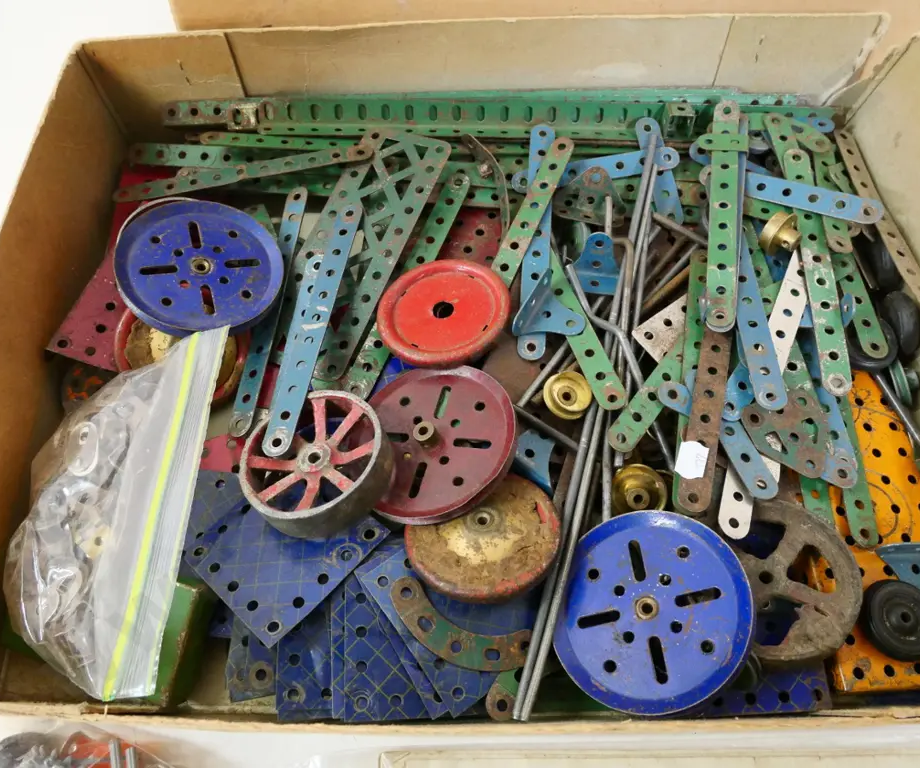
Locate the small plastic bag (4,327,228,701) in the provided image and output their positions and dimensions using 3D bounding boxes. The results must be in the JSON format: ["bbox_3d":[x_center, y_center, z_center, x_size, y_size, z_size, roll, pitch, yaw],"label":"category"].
[{"bbox_3d":[-0.138,0.047,0.289,0.078,0.042,0.148,-1,64,1],"label":"small plastic bag"}]

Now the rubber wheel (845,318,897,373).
[{"bbox_3d":[0.190,-0.018,0.333,0.030,0.010,0.030,2,64,-3],"label":"rubber wheel"}]

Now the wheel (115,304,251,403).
[{"bbox_3d":[-0.131,-0.018,0.337,0.064,0.017,0.064,0,67,0],"label":"wheel"}]

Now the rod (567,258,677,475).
[{"bbox_3d":[0.071,-0.010,0.317,0.013,0.004,0.107,-23,72,12],"label":"rod"}]

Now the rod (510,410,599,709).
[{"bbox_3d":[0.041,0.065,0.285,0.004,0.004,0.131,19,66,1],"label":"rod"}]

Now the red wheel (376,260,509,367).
[{"bbox_3d":[-0.007,-0.033,0.333,0.063,0.011,0.063,-4,57,7],"label":"red wheel"}]

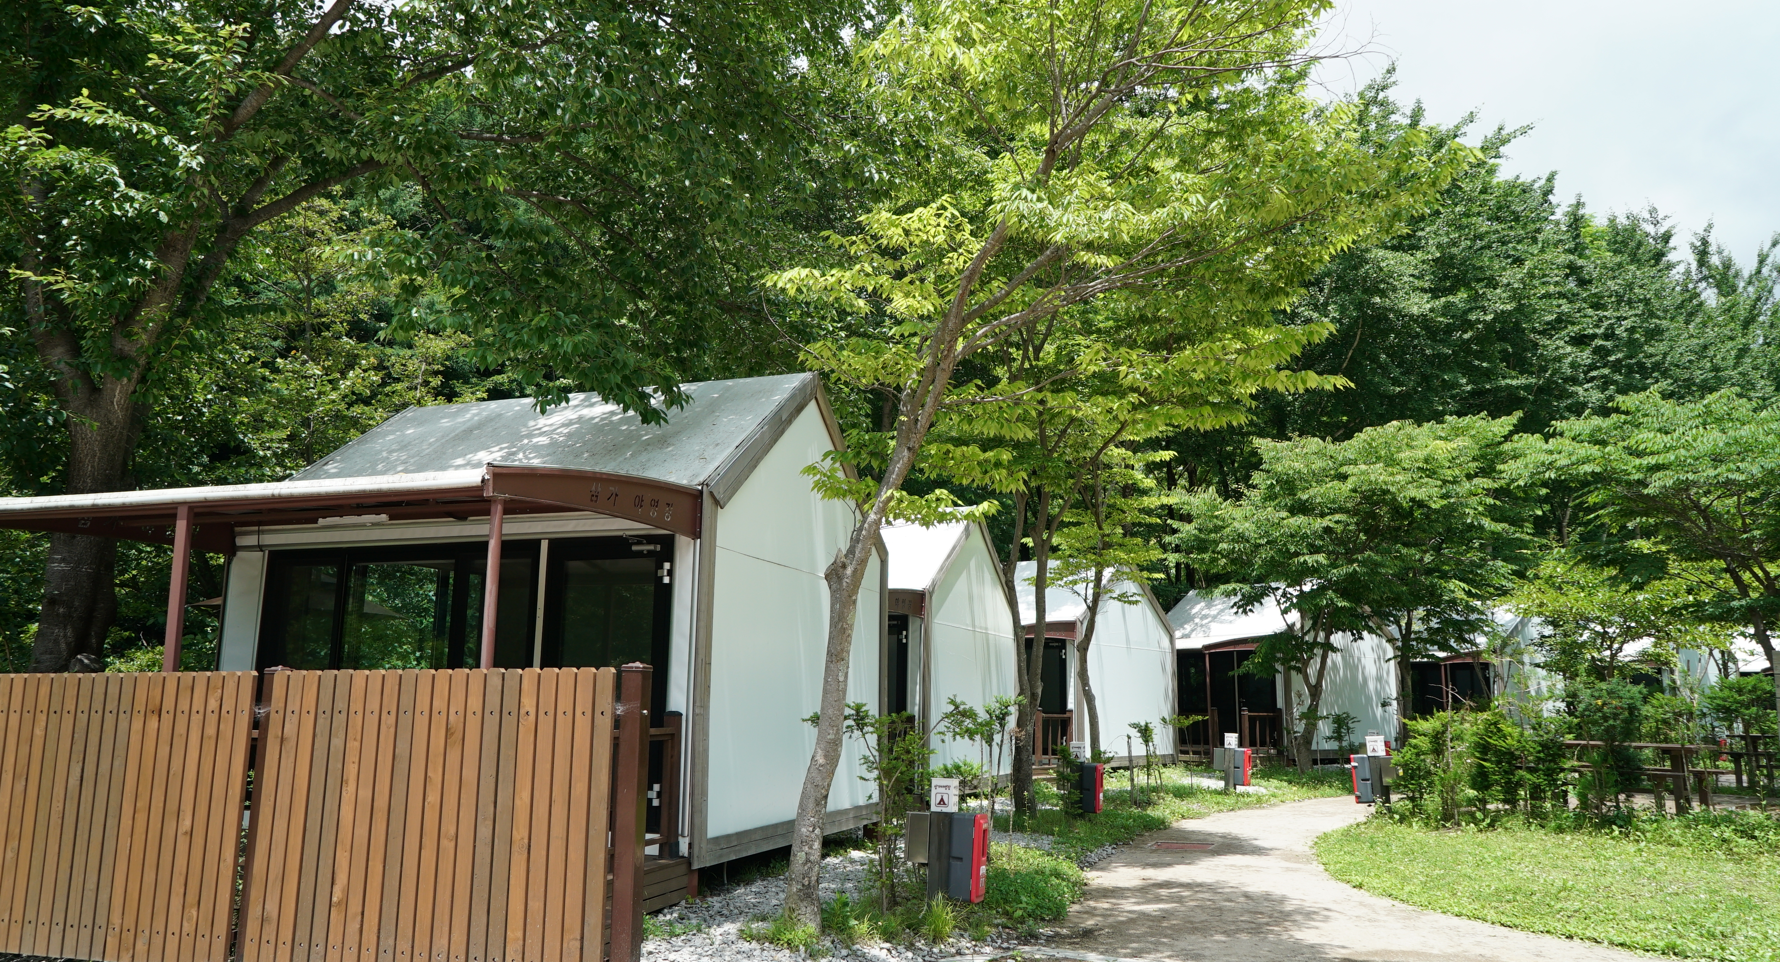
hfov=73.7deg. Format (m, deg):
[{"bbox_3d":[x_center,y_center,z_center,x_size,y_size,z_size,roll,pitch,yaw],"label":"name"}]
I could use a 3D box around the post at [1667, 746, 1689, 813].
[{"bbox_3d":[9.194,3.506,13.860,0.130,0.740,0.130,6,-12,-25],"label":"post"}]

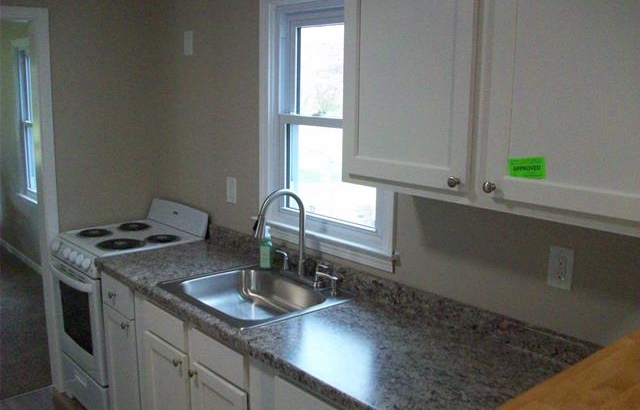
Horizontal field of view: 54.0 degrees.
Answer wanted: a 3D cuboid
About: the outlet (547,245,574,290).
[{"bbox_3d":[0.711,0.185,1.855,0.008,0.121,0.077,-9,14,-40],"label":"outlet"}]

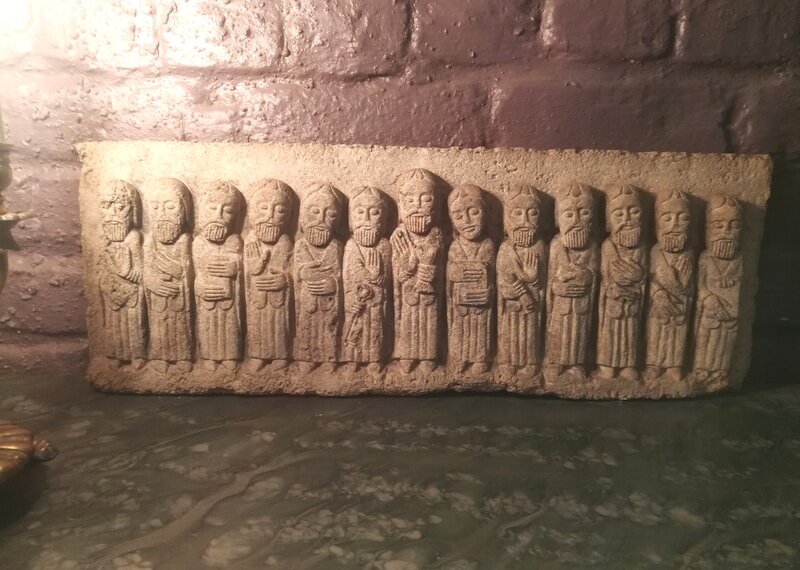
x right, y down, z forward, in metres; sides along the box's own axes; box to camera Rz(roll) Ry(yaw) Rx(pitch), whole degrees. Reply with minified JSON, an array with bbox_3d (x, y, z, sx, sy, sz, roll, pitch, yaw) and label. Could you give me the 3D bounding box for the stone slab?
[{"bbox_3d":[0.019,-0.009,0.524,0.572,0.208,0.045,1,9,0],"label":"stone slab"}]

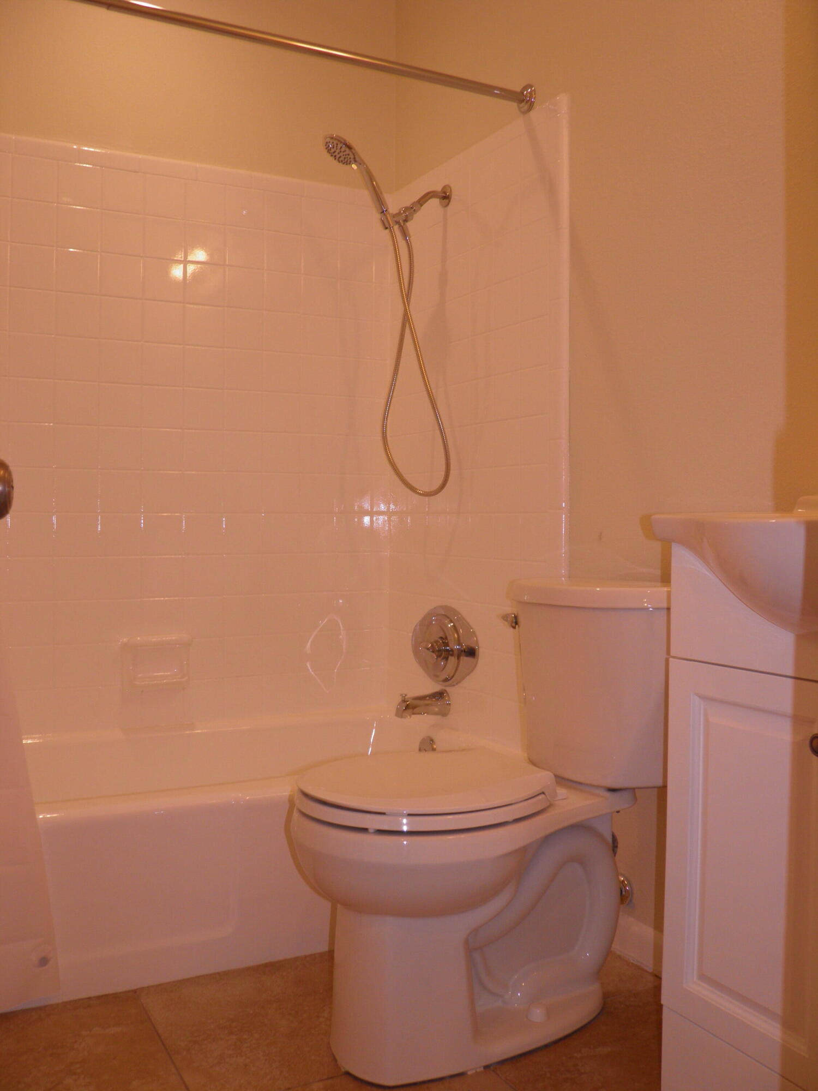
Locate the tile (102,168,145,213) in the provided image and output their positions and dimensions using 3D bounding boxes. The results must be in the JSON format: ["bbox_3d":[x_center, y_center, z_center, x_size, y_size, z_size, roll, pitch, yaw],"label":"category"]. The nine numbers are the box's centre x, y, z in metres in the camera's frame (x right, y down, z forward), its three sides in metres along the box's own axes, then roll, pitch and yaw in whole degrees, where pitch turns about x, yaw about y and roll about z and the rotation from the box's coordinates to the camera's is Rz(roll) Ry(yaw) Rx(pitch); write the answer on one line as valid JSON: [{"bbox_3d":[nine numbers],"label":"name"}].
[{"bbox_3d":[-0.724,-0.894,2.389,0.108,0.108,0.009,-1,2,-28],"label":"tile"}]

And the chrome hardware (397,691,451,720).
[{"bbox_3d":[0.035,0.415,2.460,0.135,0.070,0.062,-1,2,-28],"label":"chrome hardware"}]

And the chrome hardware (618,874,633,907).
[{"bbox_3d":[0.411,0.682,1.876,0.030,0.064,0.064,-1,2,-28],"label":"chrome hardware"}]

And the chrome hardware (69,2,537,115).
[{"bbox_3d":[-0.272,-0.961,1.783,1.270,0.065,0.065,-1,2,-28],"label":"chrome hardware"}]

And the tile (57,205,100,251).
[{"bbox_3d":[-0.814,-0.778,2.326,0.108,0.108,0.010,-1,2,-28],"label":"tile"}]

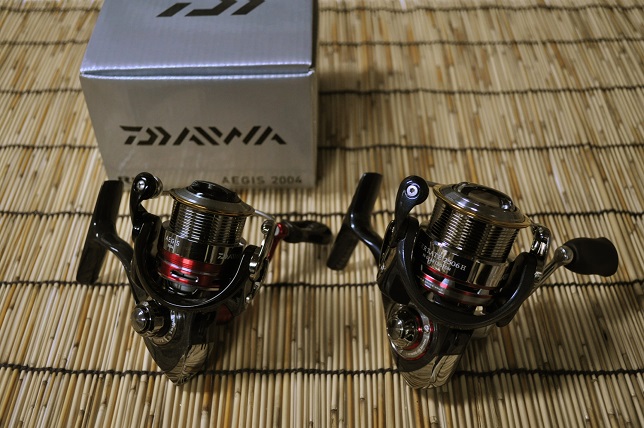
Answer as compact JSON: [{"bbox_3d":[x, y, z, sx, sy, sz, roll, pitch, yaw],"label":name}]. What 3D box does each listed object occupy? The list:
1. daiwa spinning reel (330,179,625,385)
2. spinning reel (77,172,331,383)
[{"bbox_3d":[0.079,0.028,0.405,0.138,0.111,0.114,0,28,-43],"label":"daiwa spinning reel"},{"bbox_3d":[-0.065,0.027,0.412,0.106,0.106,0.124,24,15,29],"label":"spinning reel"}]

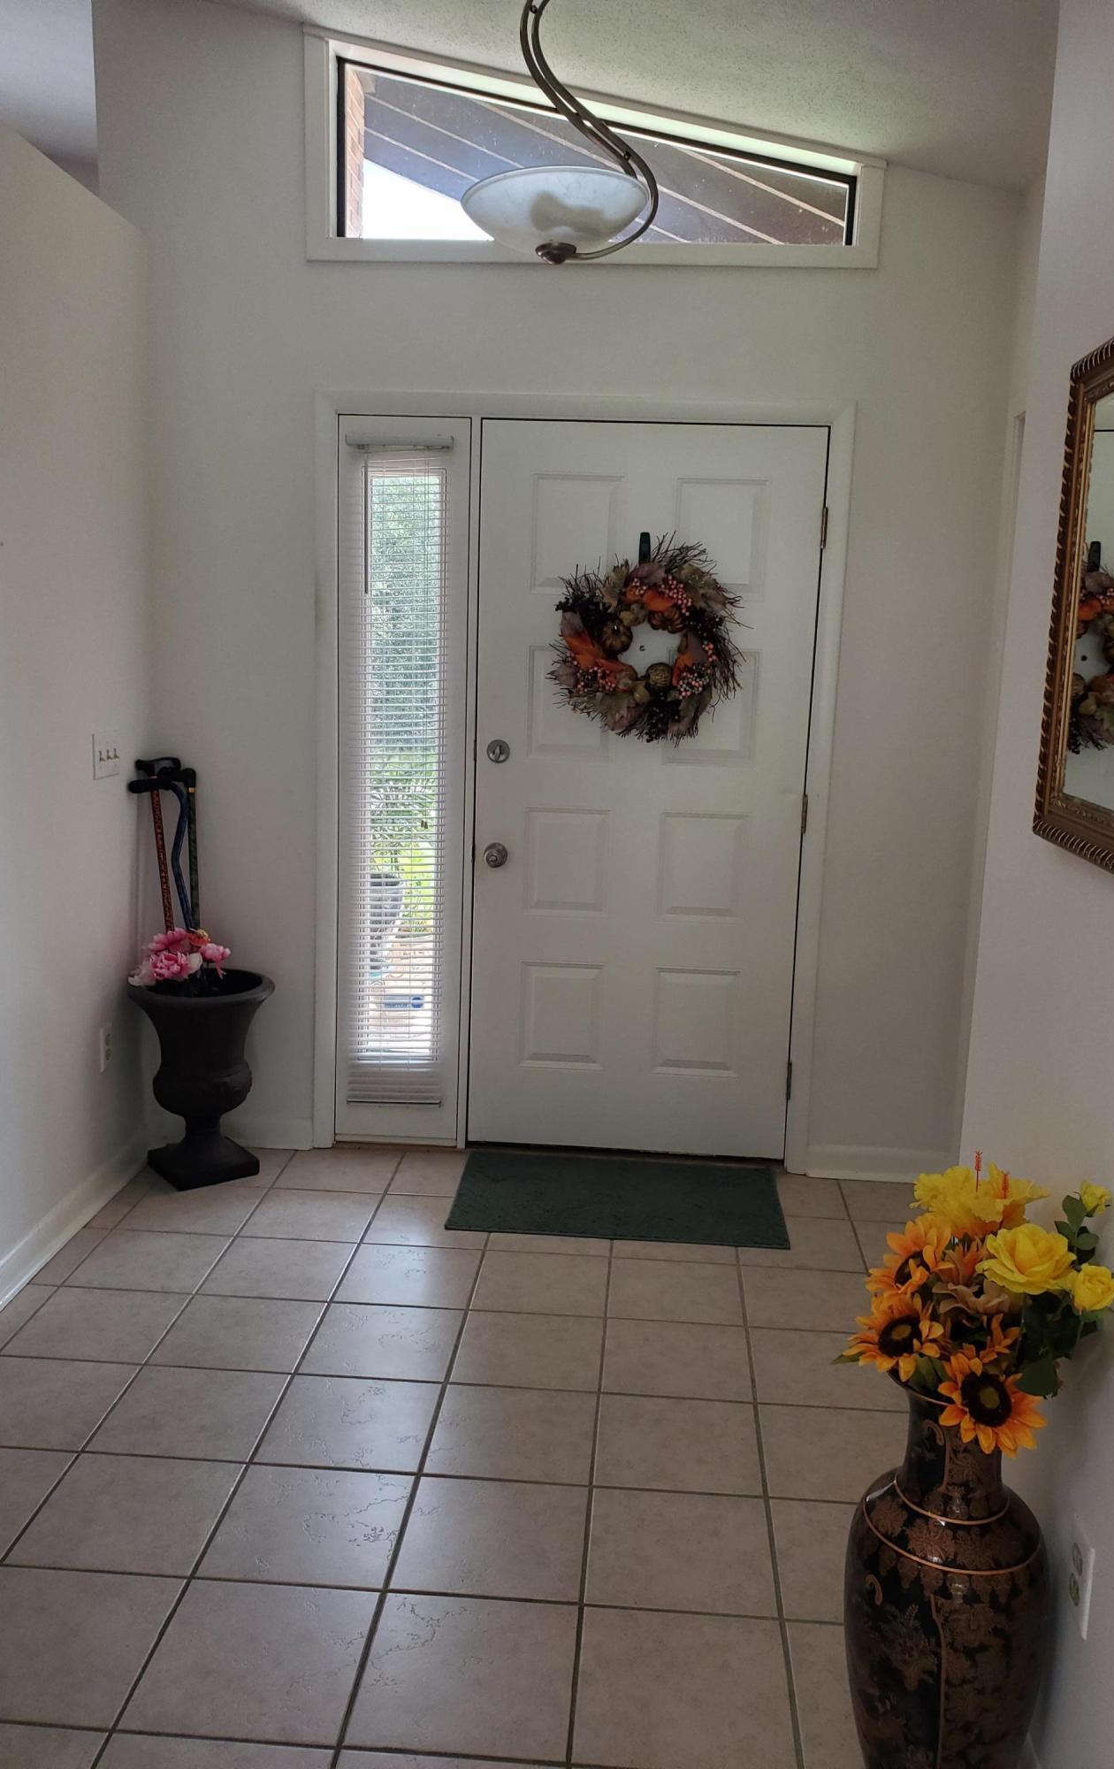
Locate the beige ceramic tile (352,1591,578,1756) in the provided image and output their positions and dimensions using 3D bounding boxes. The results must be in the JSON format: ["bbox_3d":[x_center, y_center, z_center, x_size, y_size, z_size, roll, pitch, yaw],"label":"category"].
[{"bbox_3d":[-0.122,1.114,1.869,0.297,0.010,0.295,2,9,4],"label":"beige ceramic tile"}]

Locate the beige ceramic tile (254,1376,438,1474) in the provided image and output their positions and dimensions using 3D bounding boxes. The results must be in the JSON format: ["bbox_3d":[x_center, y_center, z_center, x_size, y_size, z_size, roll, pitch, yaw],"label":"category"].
[{"bbox_3d":[-0.383,1.006,2.481,0.300,0.010,0.297,2,10,4],"label":"beige ceramic tile"}]

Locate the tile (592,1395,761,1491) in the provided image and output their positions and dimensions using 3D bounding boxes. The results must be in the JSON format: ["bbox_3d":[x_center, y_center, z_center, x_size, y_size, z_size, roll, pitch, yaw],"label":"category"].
[{"bbox_3d":[0.227,1.042,2.471,0.303,0.010,0.301,2,10,4],"label":"tile"}]

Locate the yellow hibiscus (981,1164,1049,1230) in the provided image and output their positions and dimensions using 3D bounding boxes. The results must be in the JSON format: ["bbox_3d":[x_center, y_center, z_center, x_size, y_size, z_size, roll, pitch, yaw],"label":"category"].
[{"bbox_3d":[0.516,0.353,1.500,0.085,0.070,0.080,5,10,20],"label":"yellow hibiscus"}]

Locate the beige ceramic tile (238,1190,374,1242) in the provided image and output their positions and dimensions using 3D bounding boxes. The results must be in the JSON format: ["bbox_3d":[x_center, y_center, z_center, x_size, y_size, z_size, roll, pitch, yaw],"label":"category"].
[{"bbox_3d":[-0.631,0.854,3.418,0.302,0.010,0.300,2,10,4],"label":"beige ceramic tile"}]

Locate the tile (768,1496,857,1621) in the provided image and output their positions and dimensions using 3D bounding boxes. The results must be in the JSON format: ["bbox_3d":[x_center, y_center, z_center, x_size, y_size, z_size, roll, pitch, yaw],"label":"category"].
[{"bbox_3d":[0.512,1.103,2.153,0.303,0.010,0.301,2,10,4],"label":"tile"}]

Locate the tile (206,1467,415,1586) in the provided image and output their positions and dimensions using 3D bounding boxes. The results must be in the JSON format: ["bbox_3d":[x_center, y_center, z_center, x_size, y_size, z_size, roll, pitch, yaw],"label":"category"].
[{"bbox_3d":[-0.404,1.055,2.187,0.297,0.010,0.295,2,9,4],"label":"tile"}]

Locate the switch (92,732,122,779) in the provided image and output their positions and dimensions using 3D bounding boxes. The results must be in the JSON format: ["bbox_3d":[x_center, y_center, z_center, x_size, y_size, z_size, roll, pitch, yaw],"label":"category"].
[{"bbox_3d":[-1.156,-0.334,3.422,0.008,0.115,0.163,2,10,4],"label":"switch"}]

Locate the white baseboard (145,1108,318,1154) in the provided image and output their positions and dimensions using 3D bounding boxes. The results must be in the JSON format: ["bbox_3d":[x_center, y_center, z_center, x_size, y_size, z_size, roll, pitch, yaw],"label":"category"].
[{"bbox_3d":[-0.940,0.721,3.883,0.457,0.091,0.016,2,10,4],"label":"white baseboard"}]

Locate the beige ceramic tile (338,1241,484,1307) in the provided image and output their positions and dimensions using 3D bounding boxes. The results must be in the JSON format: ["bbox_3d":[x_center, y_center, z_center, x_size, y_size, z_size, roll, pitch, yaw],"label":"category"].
[{"bbox_3d":[-0.343,0.919,3.108,0.303,0.010,0.301,2,10,4],"label":"beige ceramic tile"}]

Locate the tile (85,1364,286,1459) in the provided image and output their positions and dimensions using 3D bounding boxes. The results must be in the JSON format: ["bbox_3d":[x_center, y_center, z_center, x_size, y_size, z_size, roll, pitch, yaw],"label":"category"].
[{"bbox_3d":[-0.693,1.006,2.533,0.303,0.010,0.301,2,10,4],"label":"tile"}]

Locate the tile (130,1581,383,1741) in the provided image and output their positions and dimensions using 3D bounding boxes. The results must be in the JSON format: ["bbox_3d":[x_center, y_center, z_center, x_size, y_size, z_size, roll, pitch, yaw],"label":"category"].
[{"bbox_3d":[-0.426,1.104,1.893,0.300,0.010,0.297,2,10,4],"label":"tile"}]

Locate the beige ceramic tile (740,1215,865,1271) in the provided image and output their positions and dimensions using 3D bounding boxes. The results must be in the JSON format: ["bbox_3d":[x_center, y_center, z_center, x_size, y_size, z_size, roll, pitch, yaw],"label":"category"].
[{"bbox_3d":[0.593,0.896,3.313,0.297,0.010,0.295,2,9,4],"label":"beige ceramic tile"}]

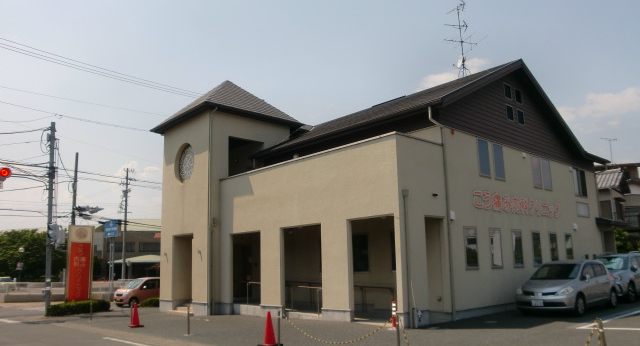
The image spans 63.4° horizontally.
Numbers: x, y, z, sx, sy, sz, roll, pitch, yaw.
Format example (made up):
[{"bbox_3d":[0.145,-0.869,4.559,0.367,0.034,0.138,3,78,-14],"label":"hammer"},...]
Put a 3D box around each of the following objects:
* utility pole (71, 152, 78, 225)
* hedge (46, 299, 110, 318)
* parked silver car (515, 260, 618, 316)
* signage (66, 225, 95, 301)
[{"bbox_3d":[-17.393,3.688,36.674,0.300,10.600,0.300,-1,-11,0],"label":"utility pole"},{"bbox_3d":[-11.007,6.103,23.440,1.150,0.500,2.650,-11,-14,40],"label":"hedge"},{"bbox_3d":[7.675,3.494,16.051,4.200,1.530,1.700,8,-14,-42],"label":"parked silver car"},{"bbox_3d":[-11.309,4.534,24.446,1.170,4.010,0.300,9,-15,-42],"label":"signage"}]

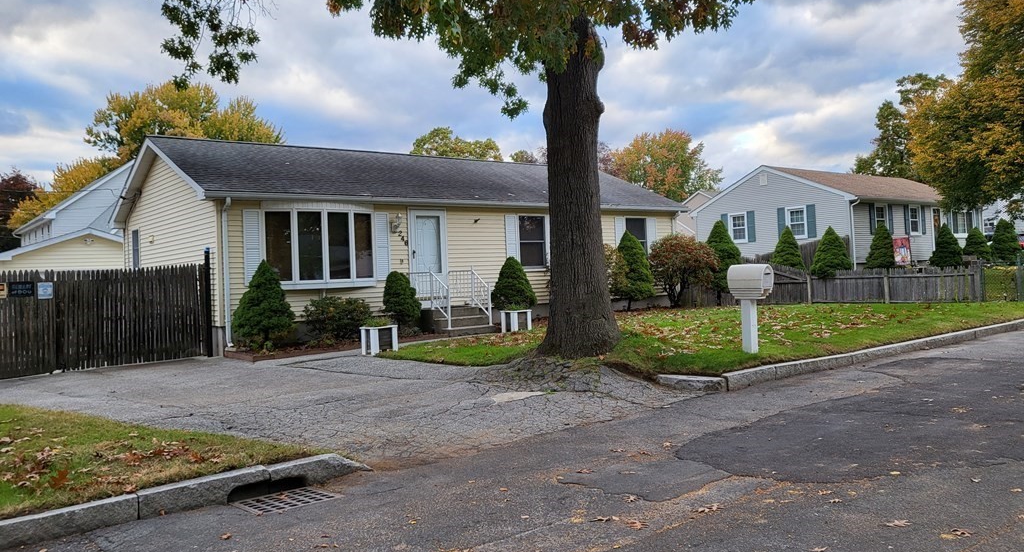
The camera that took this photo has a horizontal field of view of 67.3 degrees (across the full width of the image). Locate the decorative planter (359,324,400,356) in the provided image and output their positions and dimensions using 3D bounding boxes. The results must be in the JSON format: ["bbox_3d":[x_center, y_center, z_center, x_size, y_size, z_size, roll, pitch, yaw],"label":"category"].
[{"bbox_3d":[-2.401,1.156,13.936,0.530,0.490,0.480,-3,0,-39],"label":"decorative planter"}]

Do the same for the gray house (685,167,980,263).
[{"bbox_3d":[15.791,-2.454,36.523,13.000,4.920,8.030,-3,0,-39],"label":"gray house"}]

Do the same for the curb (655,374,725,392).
[{"bbox_3d":[2.278,1.358,9.808,0.150,0.180,1.000,-2,0,-39],"label":"curb"}]

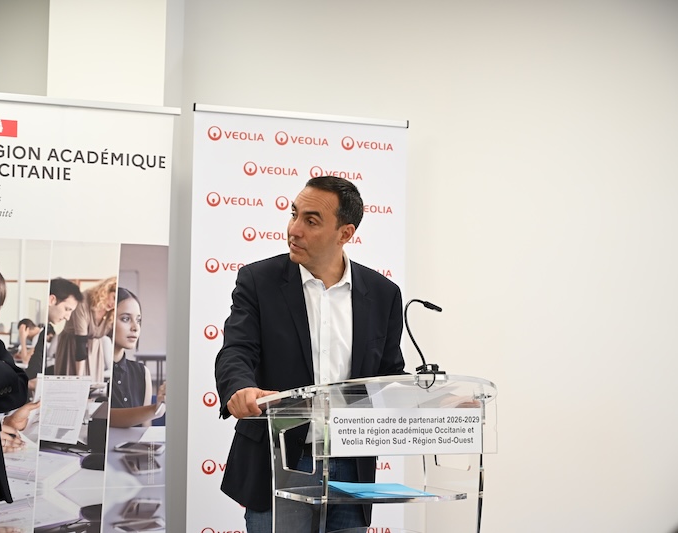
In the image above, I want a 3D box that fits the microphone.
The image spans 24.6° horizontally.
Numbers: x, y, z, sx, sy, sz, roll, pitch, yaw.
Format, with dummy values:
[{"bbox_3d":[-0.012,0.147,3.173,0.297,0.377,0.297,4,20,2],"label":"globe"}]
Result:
[{"bbox_3d":[0.230,0.188,4.180,0.105,0.200,0.075,2,-5,-17],"label":"microphone"}]

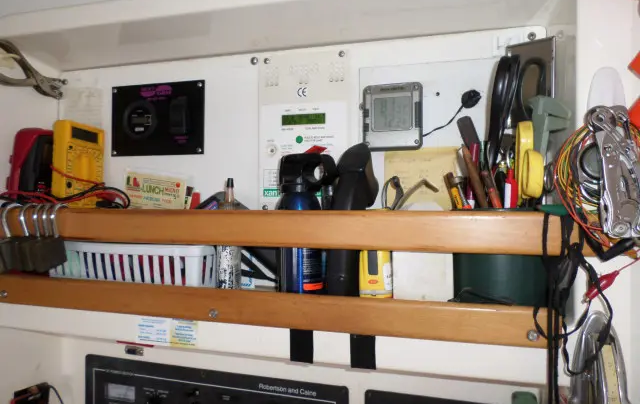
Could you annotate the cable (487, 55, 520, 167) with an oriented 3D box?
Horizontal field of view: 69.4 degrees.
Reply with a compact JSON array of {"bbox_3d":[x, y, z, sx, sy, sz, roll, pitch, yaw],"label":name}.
[{"bbox_3d":[0.194,-0.070,0.505,0.034,0.180,0.028,7,-4,17],"label":"cable"}]

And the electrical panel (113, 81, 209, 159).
[{"bbox_3d":[-0.235,-0.120,0.682,0.157,0.104,0.018,0,-1,17],"label":"electrical panel"}]

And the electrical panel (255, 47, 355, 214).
[{"bbox_3d":[-0.017,-0.089,0.612,0.125,0.210,0.030,0,-1,17],"label":"electrical panel"}]

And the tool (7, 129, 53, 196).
[{"bbox_3d":[-0.407,-0.040,0.685,0.045,0.118,0.078,0,-1,17],"label":"tool"}]

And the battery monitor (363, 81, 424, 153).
[{"bbox_3d":[0.091,-0.101,0.570,0.071,0.079,0.028,0,-1,17],"label":"battery monitor"}]

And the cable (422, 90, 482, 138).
[{"bbox_3d":[0.159,-0.105,0.560,0.069,0.056,0.018,0,-1,17],"label":"cable"}]

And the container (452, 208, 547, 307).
[{"bbox_3d":[0.187,0.061,0.483,0.096,0.112,0.096,0,-1,17],"label":"container"}]

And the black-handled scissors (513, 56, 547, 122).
[{"bbox_3d":[0.229,-0.117,0.505,0.037,0.083,0.018,0,-1,17],"label":"black-handled scissors"}]

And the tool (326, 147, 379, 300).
[{"bbox_3d":[0.038,0.027,0.535,0.060,0.182,0.050,0,-1,17],"label":"tool"}]

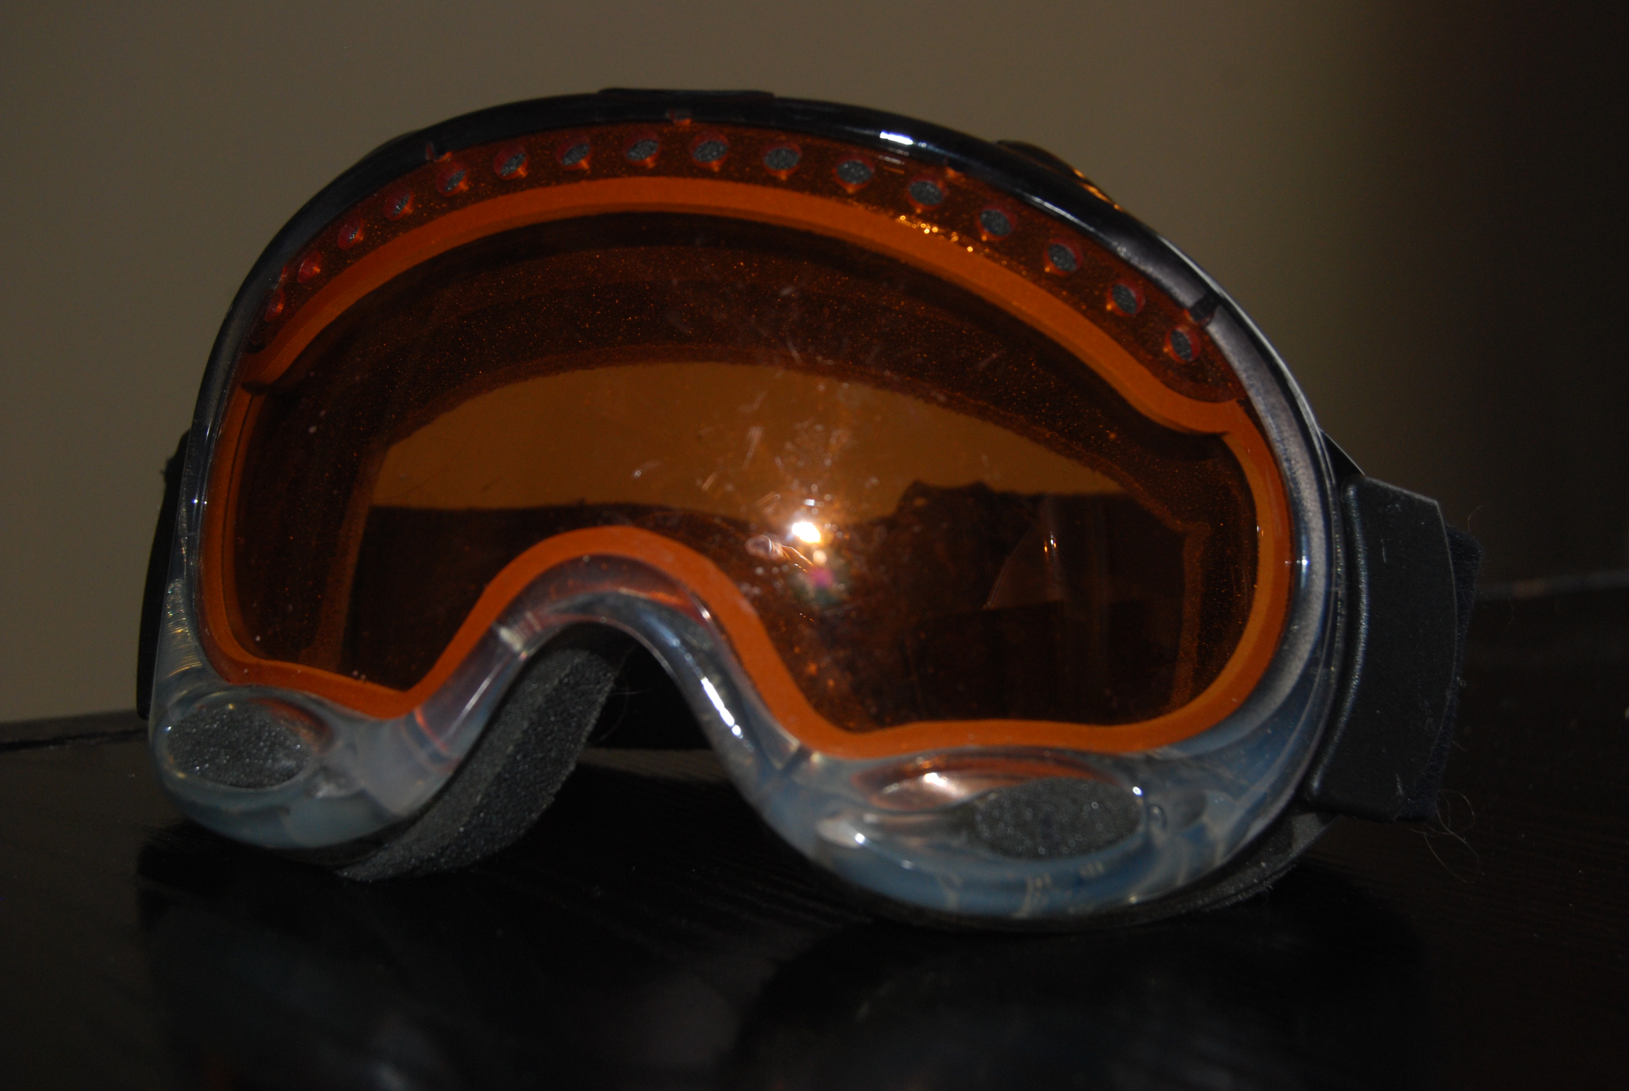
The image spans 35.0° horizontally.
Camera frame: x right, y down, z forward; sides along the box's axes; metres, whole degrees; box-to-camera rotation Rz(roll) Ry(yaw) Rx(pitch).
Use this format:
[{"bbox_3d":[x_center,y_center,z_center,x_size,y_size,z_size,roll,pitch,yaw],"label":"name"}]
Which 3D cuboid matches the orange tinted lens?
[{"bbox_3d":[-0.019,-0.008,0.349,0.154,0.065,0.035,4,-12,17],"label":"orange tinted lens"}]

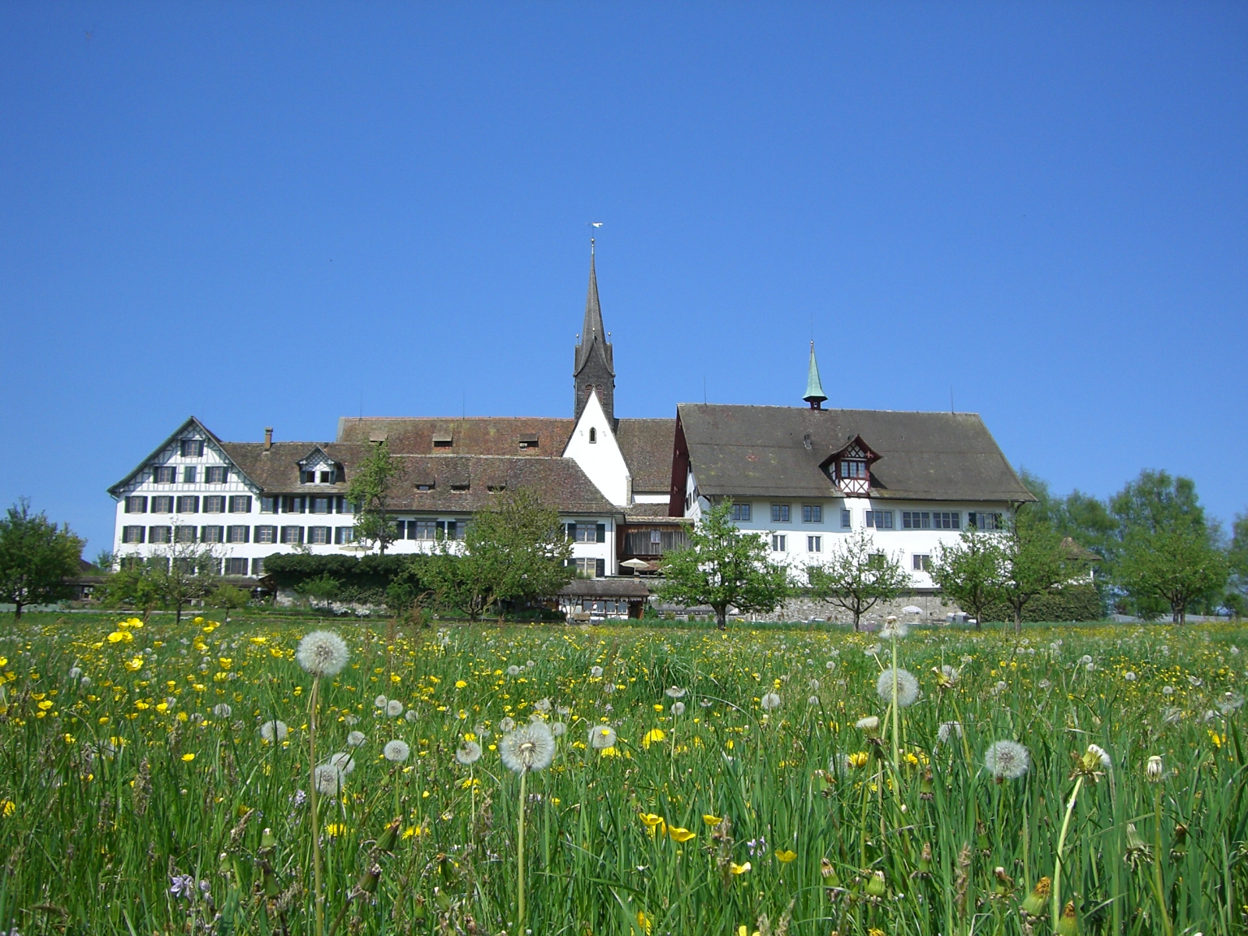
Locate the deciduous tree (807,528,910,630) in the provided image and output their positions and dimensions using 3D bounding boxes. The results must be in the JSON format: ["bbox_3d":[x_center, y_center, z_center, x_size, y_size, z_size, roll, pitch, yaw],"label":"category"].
[{"bbox_3d":[14.824,7.064,86.608,6.534,6.614,6.207,0,-11,0],"label":"deciduous tree"}]

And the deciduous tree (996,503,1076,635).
[{"bbox_3d":[25.845,6.341,85.749,5.126,8.089,5.126,0,-11,0],"label":"deciduous tree"}]

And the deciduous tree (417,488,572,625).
[{"bbox_3d":[-9.197,6.225,97.903,11.218,9.745,10.096,0,-11,0],"label":"deciduous tree"}]

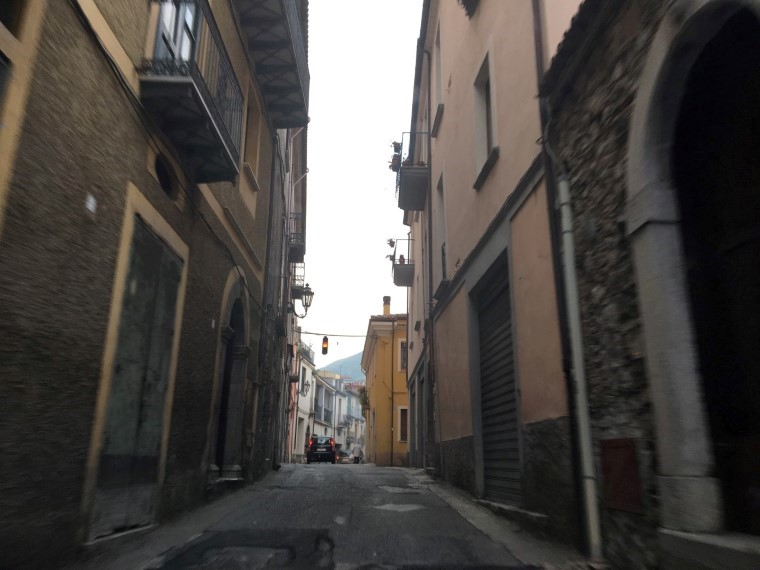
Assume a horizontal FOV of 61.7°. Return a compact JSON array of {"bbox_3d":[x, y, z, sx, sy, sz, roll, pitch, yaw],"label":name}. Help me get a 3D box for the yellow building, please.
[{"bbox_3d":[3.107,6.676,39.289,8.000,8.900,14.500,1,-16,-3],"label":"yellow building"}]

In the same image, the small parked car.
[{"bbox_3d":[-3.450,9.903,37.699,1.590,1.550,3.550,2,-16,-5],"label":"small parked car"}]

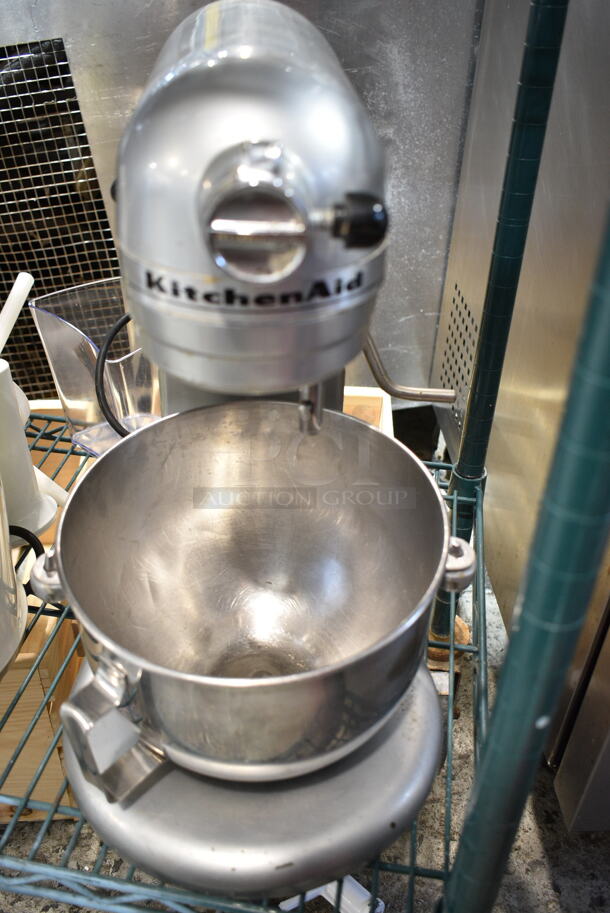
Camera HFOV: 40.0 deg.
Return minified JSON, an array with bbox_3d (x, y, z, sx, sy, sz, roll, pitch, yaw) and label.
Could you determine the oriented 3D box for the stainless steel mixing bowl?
[{"bbox_3d":[-0.027,0.097,0.511,0.245,0.154,0.228,-1,41,1],"label":"stainless steel mixing bowl"}]

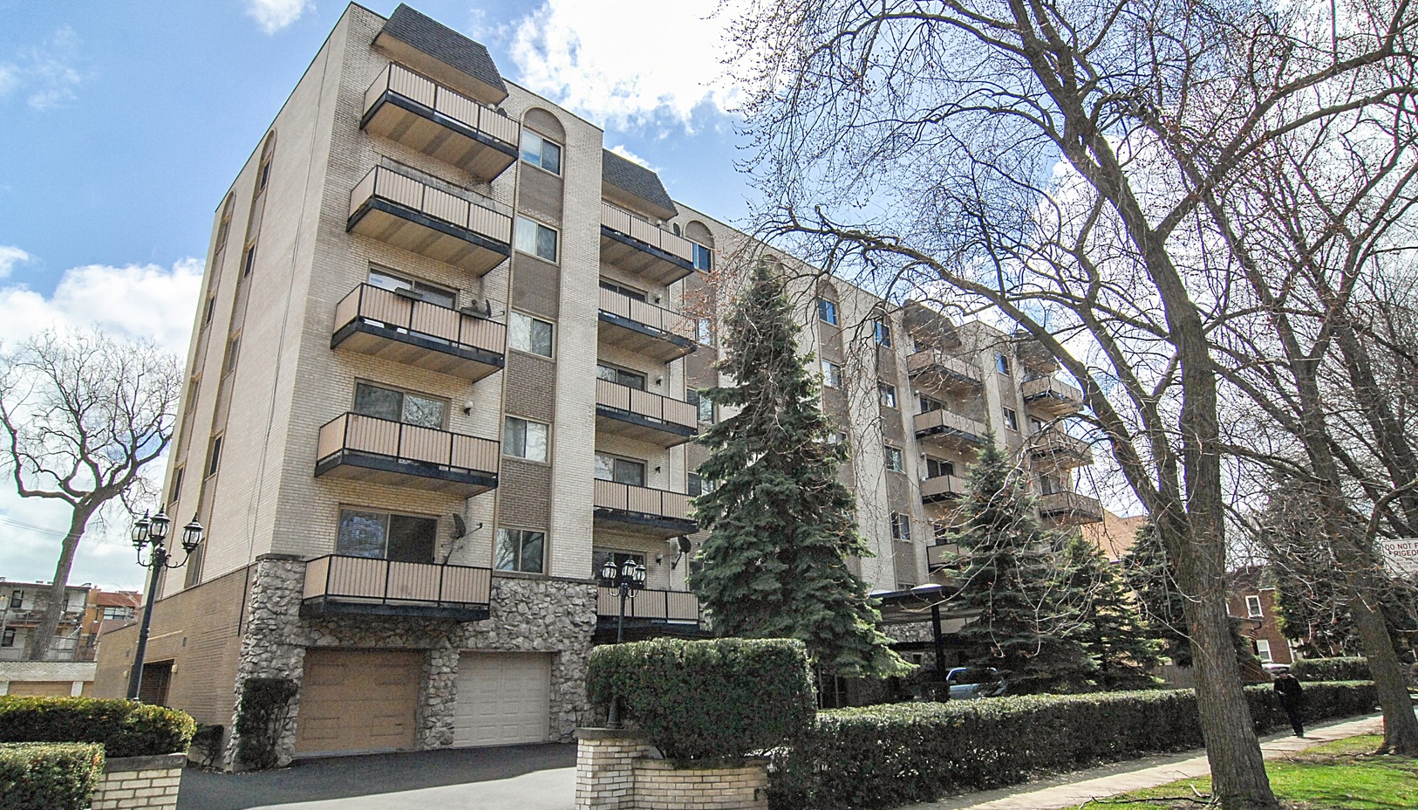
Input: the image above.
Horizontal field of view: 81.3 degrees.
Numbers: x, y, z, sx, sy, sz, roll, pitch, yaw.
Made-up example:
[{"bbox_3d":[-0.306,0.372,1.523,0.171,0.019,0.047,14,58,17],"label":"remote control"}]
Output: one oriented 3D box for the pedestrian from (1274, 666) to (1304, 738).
[{"bbox_3d":[14.779,7.550,21.080,0.420,1.680,0.540,15,-25,-41],"label":"pedestrian"}]

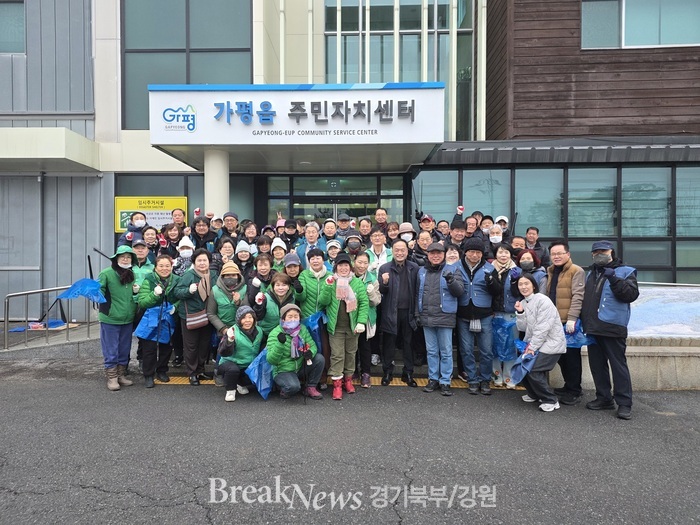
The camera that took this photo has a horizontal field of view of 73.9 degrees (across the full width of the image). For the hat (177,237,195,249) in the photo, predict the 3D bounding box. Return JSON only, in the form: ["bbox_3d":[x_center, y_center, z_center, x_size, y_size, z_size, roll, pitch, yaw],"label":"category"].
[{"bbox_3d":[-2.200,-0.250,6.220,0.240,0.190,0.260,0,1,-14],"label":"hat"}]

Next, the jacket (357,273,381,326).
[{"bbox_3d":[0.180,0.440,5.480,0.460,0.640,0.300,0,1,1],"label":"jacket"}]

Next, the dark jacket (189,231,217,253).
[{"bbox_3d":[-1.964,-0.149,6.300,0.480,0.620,0.300,0,1,-9],"label":"dark jacket"}]

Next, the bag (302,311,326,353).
[{"bbox_3d":[-0.406,0.779,5.250,0.280,0.470,0.220,0,1,0],"label":"bag"}]

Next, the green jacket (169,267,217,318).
[{"bbox_3d":[-1.879,0.394,5.550,0.550,0.630,0.400,0,1,-15],"label":"green jacket"}]

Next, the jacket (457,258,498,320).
[{"bbox_3d":[1.420,0.303,5.220,0.510,0.690,0.360,0,1,12],"label":"jacket"}]

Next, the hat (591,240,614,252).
[{"bbox_3d":[2.443,-0.155,4.500,0.200,0.130,0.260,1,1,35],"label":"hat"}]

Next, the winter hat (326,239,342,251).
[{"bbox_3d":[-0.207,-0.227,6.200,0.205,0.170,0.230,0,1,-6],"label":"winter hat"}]

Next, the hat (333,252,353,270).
[{"bbox_3d":[-0.072,-0.039,5.150,0.200,0.160,0.250,0,1,-3],"label":"hat"}]

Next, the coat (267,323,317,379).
[{"bbox_3d":[-0.618,0.941,5.000,0.550,0.560,0.440,0,1,-5],"label":"coat"}]

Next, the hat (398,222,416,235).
[{"bbox_3d":[0.816,-0.468,6.600,0.265,0.190,0.280,0,1,3],"label":"hat"}]

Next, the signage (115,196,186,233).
[{"bbox_3d":[-3.320,-0.790,7.800,1.210,0.610,0.040,0,1,0],"label":"signage"}]

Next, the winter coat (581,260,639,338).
[{"bbox_3d":[2.578,0.367,4.620,0.540,0.750,0.420,1,1,38],"label":"winter coat"}]

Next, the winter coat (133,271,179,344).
[{"bbox_3d":[-2.271,0.438,5.500,0.500,0.660,0.380,0,1,-20],"label":"winter coat"}]

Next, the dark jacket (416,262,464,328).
[{"bbox_3d":[1.016,0.370,5.220,0.520,0.720,0.380,0,1,13],"label":"dark jacket"}]

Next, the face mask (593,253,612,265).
[{"bbox_3d":[2.508,-0.030,4.620,0.170,0.120,0.090,1,1,38],"label":"face mask"}]

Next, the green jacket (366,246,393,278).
[{"bbox_3d":[0.370,0.093,6.150,0.460,0.600,0.340,0,1,5],"label":"green jacket"}]

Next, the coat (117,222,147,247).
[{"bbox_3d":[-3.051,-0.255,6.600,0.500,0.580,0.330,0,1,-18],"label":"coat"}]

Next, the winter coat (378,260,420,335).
[{"bbox_3d":[0.580,0.398,5.450,0.490,0.890,0.380,0,1,10],"label":"winter coat"}]

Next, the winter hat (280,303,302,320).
[{"bbox_3d":[-0.633,0.522,4.950,0.210,0.190,0.230,0,1,-5],"label":"winter hat"}]

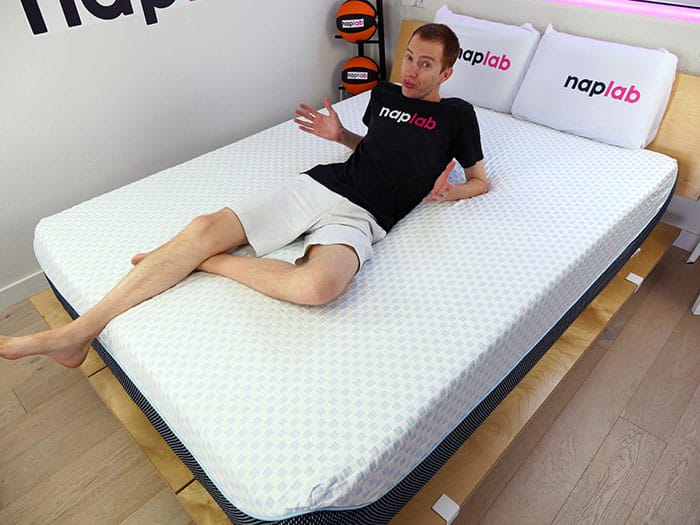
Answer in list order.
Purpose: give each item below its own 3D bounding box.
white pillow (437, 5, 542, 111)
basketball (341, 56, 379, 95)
[{"bbox_3d":[0.631,-1.052,2.478,0.610,0.430,0.160,31,32,34],"label":"white pillow"},{"bbox_3d":[0.065,-1.138,2.960,0.226,0.226,0.226,0,38,1],"label":"basketball"}]

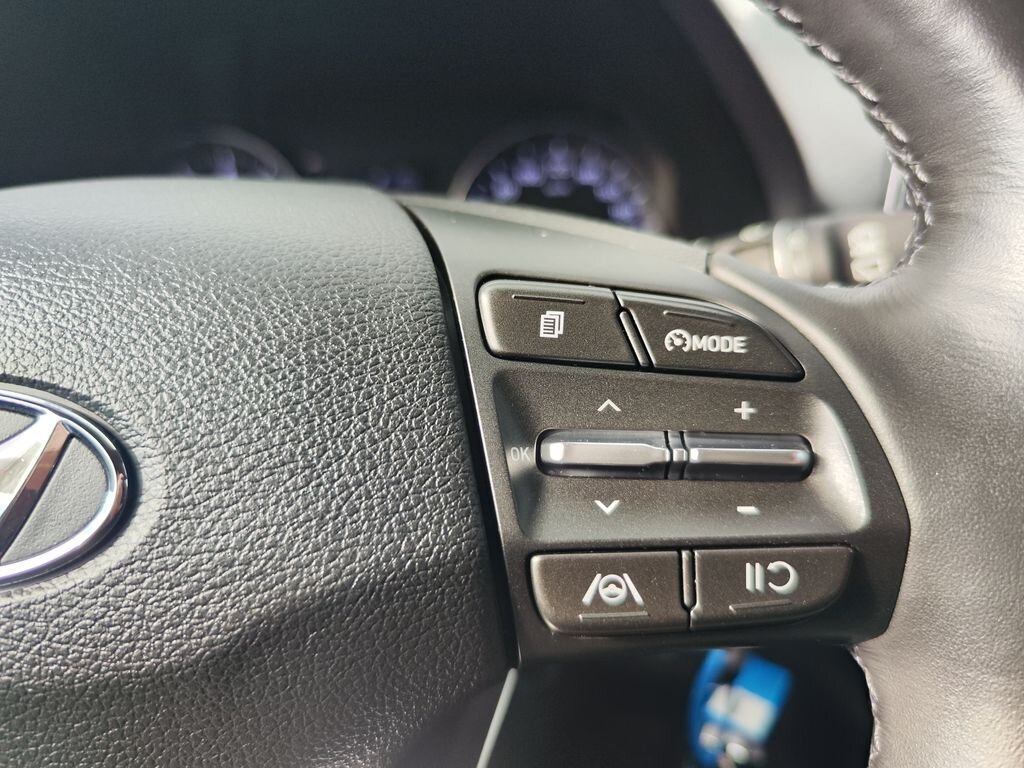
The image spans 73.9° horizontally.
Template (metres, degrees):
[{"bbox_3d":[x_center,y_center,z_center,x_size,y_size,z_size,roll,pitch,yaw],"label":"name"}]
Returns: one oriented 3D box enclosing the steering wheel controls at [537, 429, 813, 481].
[{"bbox_3d":[0.028,0.012,0.118,0.048,0.008,0.006,1,-7,1],"label":"steering wheel controls"}]

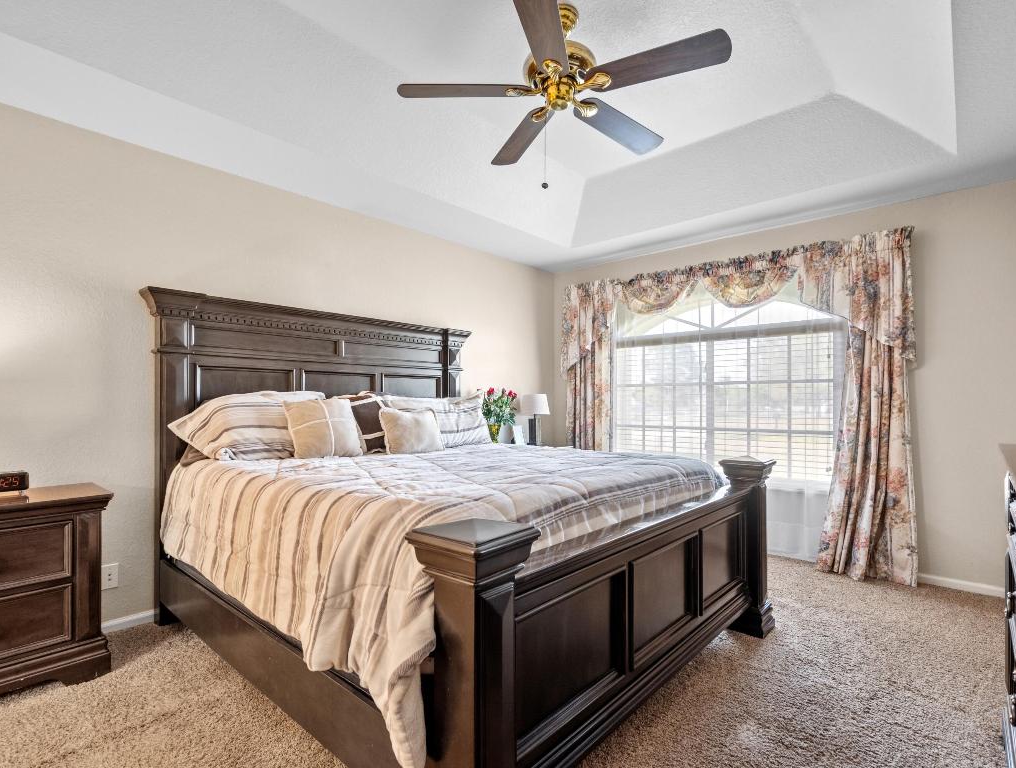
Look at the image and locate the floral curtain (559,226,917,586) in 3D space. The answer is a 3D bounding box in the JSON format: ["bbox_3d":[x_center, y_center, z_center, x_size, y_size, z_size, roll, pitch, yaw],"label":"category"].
[{"bbox_3d":[1.544,0.155,4.072,2.685,2.230,0.160,-1,-2,42],"label":"floral curtain"}]

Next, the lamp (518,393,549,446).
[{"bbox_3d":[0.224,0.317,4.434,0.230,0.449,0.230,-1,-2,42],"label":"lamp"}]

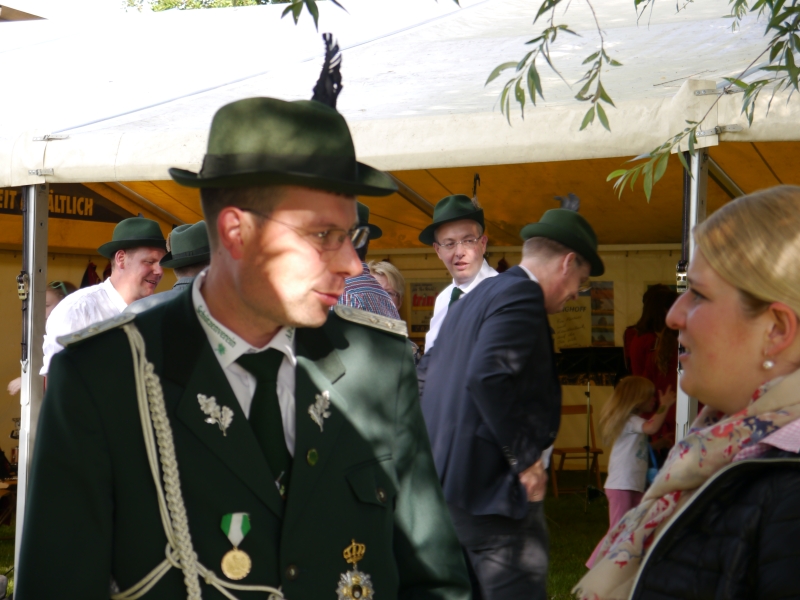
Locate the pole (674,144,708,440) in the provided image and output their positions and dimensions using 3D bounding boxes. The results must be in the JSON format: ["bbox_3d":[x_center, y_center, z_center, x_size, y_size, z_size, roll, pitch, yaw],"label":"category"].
[{"bbox_3d":[1.005,0.414,6.780,0.050,2.200,0.080,2,-1,31],"label":"pole"}]

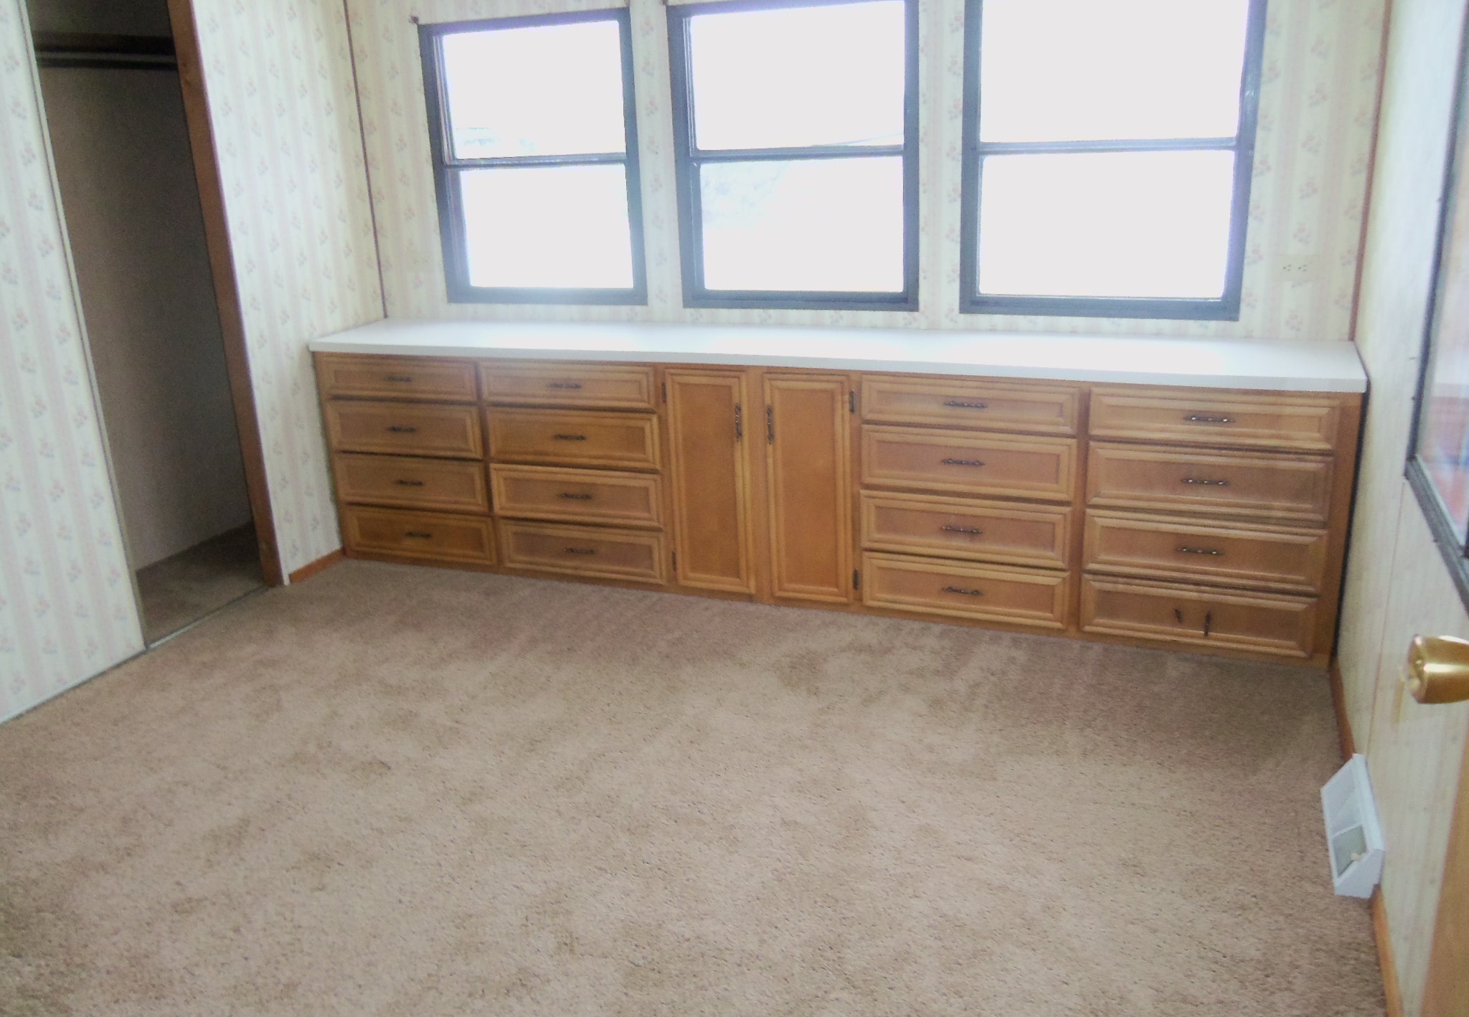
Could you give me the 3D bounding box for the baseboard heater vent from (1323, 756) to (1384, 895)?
[{"bbox_3d":[1.249,0.630,2.406,0.075,0.115,0.383,5,18,22],"label":"baseboard heater vent"}]

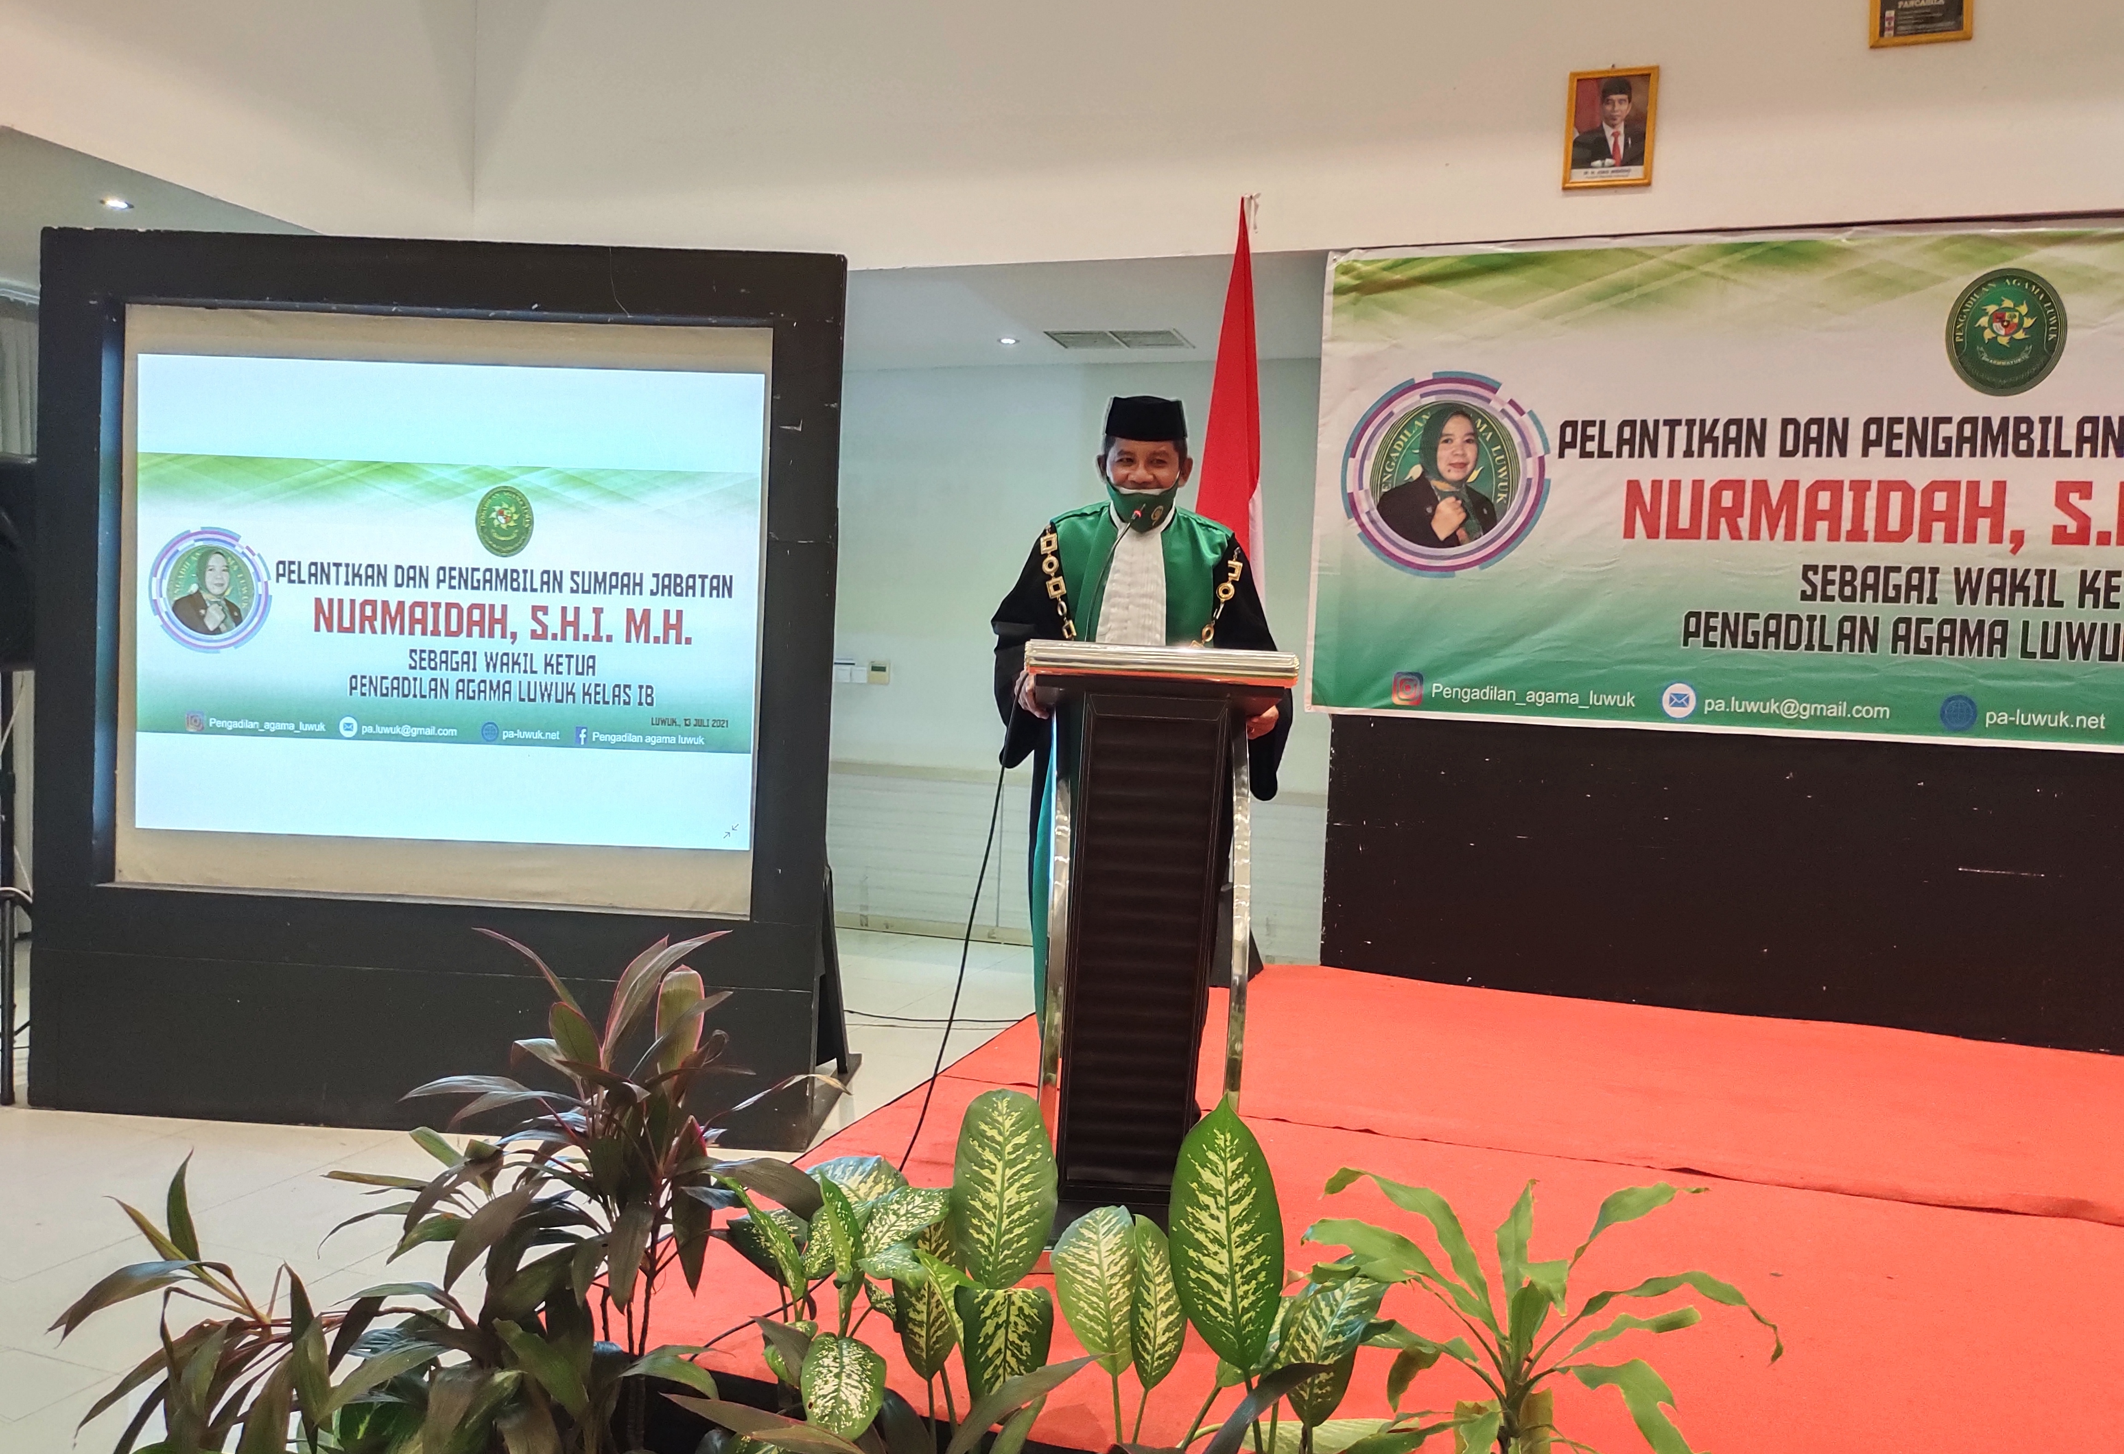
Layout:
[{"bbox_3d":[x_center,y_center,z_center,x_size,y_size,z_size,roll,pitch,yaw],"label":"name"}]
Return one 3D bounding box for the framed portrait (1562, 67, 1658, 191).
[{"bbox_3d":[1.905,-2.072,5.321,0.291,0.403,0.030,3,3,19],"label":"framed portrait"}]

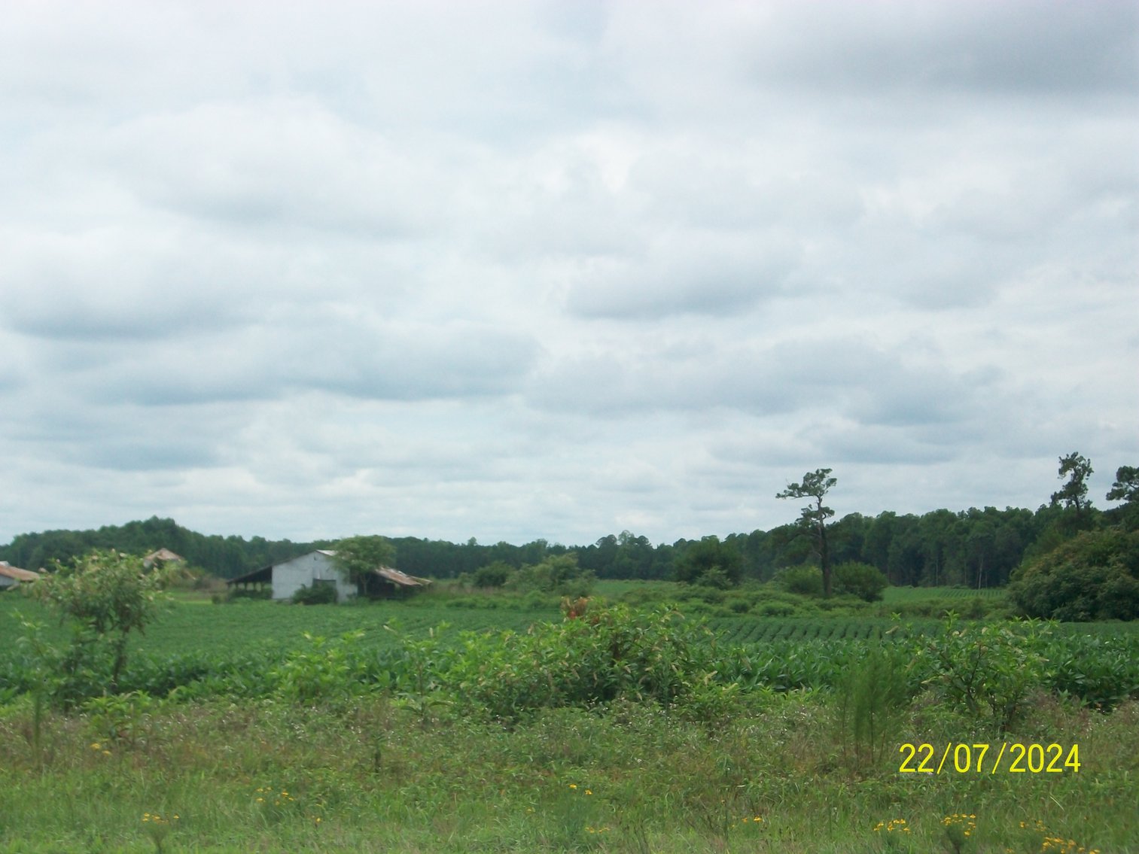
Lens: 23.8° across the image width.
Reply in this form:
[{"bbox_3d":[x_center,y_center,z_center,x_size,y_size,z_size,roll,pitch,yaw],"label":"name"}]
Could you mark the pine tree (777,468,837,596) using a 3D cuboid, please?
[{"bbox_3d":[20.427,9.106,232.000,5.000,11.200,4.600,0,-3,0],"label":"pine tree"}]

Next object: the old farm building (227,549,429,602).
[{"bbox_3d":[-19.357,12.061,217.000,14.400,4.400,11.000,0,-3,8],"label":"old farm building"}]

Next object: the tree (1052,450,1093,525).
[{"bbox_3d":[45.689,8.930,245.000,3.800,13.300,3.600,0,-3,0],"label":"tree"}]

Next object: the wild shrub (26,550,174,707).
[{"bbox_3d":[-4.995,2.129,28.500,1.550,1.670,1.400,0,-3,0],"label":"wild shrub"}]

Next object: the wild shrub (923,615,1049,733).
[{"bbox_3d":[3.858,2.292,25.000,1.130,1.090,1.000,0,-3,0],"label":"wild shrub"}]

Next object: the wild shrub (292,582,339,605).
[{"bbox_3d":[-19.652,12.864,208.000,3.500,1.900,2.600,0,-3,8],"label":"wild shrub"}]

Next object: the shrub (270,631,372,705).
[{"bbox_3d":[-2.585,2.498,28.000,1.030,0.780,0.900,0,-3,0],"label":"shrub"}]

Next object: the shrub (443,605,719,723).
[{"bbox_3d":[0.093,2.356,27.000,2.650,1.150,1.700,0,-3,0],"label":"shrub"}]

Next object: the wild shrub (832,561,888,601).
[{"bbox_3d":[24.226,12.876,225.000,4.600,3.400,4.200,0,-3,0],"label":"wild shrub"}]

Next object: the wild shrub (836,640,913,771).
[{"bbox_3d":[2.262,2.065,20.000,0.560,0.960,0.500,0,-3,0],"label":"wild shrub"}]

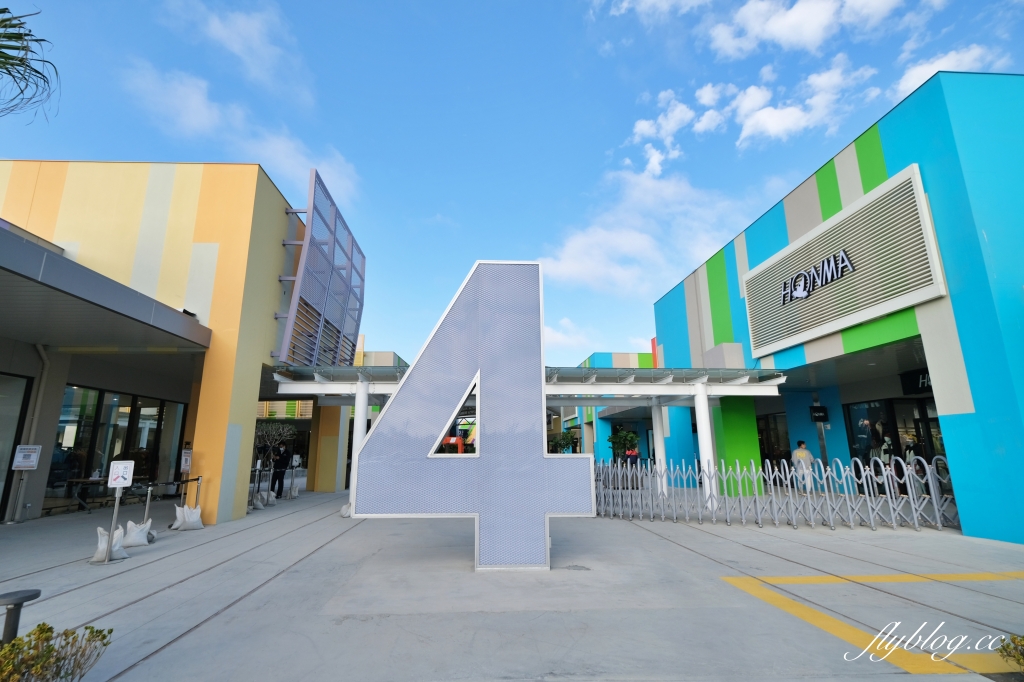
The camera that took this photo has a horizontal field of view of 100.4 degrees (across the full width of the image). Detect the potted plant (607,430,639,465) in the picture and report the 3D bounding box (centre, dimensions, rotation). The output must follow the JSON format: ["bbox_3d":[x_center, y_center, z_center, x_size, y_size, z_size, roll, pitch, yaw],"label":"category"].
[{"bbox_3d":[4.346,4.572,16.620,1.250,2.241,1.250,1,-14,-5],"label":"potted plant"}]

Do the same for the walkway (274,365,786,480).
[{"bbox_3d":[0.526,2.744,11.880,12.891,3.450,3.500,1,-14,-3],"label":"walkway"}]

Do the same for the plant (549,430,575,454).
[{"bbox_3d":[2.616,5.868,22.037,1.400,2.436,1.400,1,-14,-5],"label":"plant"}]

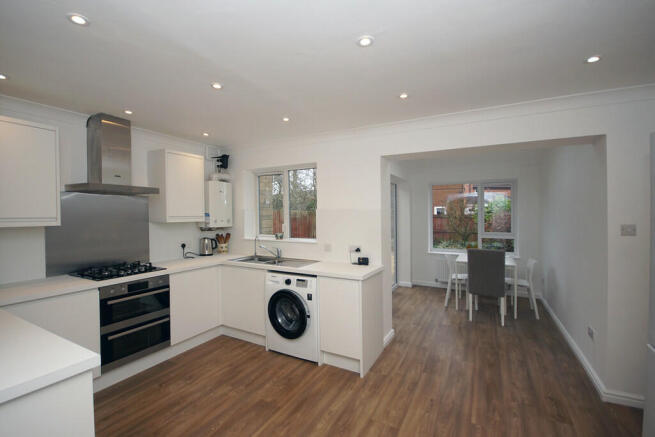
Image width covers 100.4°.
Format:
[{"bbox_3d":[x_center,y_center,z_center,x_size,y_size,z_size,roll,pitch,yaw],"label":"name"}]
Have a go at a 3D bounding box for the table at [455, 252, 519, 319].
[{"bbox_3d":[2.442,0.999,4.222,0.750,0.740,0.740,0,1,30],"label":"table"}]

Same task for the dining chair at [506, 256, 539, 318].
[{"bbox_3d":[2.805,0.976,3.990,0.440,0.790,0.450,0,1,30],"label":"dining chair"}]

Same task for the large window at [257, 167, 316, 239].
[{"bbox_3d":[-0.591,-0.206,3.844,1.170,1.000,0.080,0,1,30],"label":"large window"}]

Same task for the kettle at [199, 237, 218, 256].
[{"bbox_3d":[-1.592,0.379,3.652,0.235,0.235,0.165,-1,1,-29],"label":"kettle"}]

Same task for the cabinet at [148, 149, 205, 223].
[{"bbox_3d":[-1.784,-0.356,3.253,0.330,0.800,0.470,0,1,30],"label":"cabinet"}]

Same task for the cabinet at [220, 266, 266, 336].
[{"bbox_3d":[-0.824,0.902,3.314,0.665,0.721,0.570,0,1,27],"label":"cabinet"}]

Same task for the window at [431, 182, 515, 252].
[{"bbox_3d":[2.667,-0.015,5.108,1.385,1.340,0.100,0,1,27],"label":"window"}]

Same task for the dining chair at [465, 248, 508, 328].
[{"bbox_3d":[2.207,0.897,3.802,0.440,0.960,0.550,0,1,30],"label":"dining chair"}]

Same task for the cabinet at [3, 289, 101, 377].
[{"bbox_3d":[-2.244,0.931,2.128,0.580,0.721,0.550,0,1,30],"label":"cabinet"}]

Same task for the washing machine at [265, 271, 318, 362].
[{"bbox_3d":[-0.243,0.986,3.005,0.604,0.848,0.565,0,1,27],"label":"washing machine"}]

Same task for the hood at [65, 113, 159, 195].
[{"bbox_3d":[-2.035,-0.609,2.618,0.500,0.725,0.590,0,1,30],"label":"hood"}]

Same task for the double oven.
[{"bbox_3d":[-1.938,0.921,2.604,0.565,0.721,0.580,0,1,30],"label":"double oven"}]

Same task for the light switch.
[{"bbox_3d":[2.222,0.089,2.012,0.086,0.086,0.012,0,1,30],"label":"light switch"}]

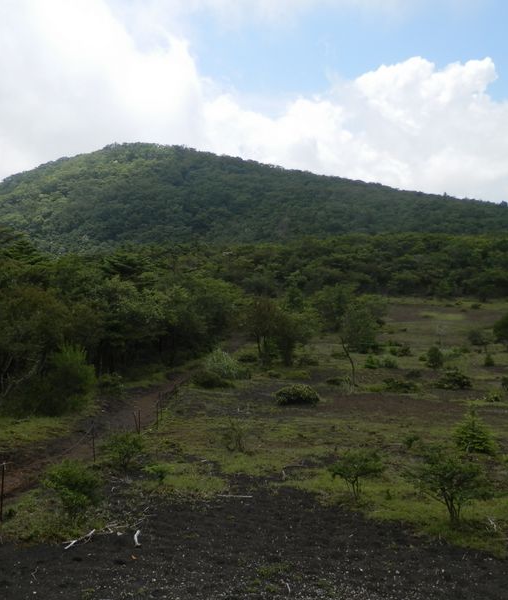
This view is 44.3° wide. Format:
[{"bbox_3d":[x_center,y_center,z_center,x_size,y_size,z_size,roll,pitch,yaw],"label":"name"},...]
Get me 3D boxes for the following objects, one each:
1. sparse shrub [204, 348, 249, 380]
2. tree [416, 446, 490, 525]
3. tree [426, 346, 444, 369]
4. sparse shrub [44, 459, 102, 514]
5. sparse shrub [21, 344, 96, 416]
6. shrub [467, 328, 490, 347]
[{"bbox_3d":[-1.675,3.928,38.000,2.626,1.890,2.416,0,3,0],"label":"sparse shrub"},{"bbox_3d":[3.229,3.002,10.100,1.174,1.225,1.080,0,3,0],"label":"tree"},{"bbox_3d":[12.653,4.008,43.500,1.230,1.488,1.131,0,3,0],"label":"tree"},{"bbox_3d":[-3.025,3.125,10.400,0.980,0.873,0.902,0,3,0],"label":"sparse shrub"},{"bbox_3d":[-8.459,3.483,27.000,3.223,3.022,2.965,0,3,0],"label":"sparse shrub"},{"bbox_3d":[20.147,3.365,56.000,2.111,1.567,1.942,0,3,0],"label":"shrub"}]

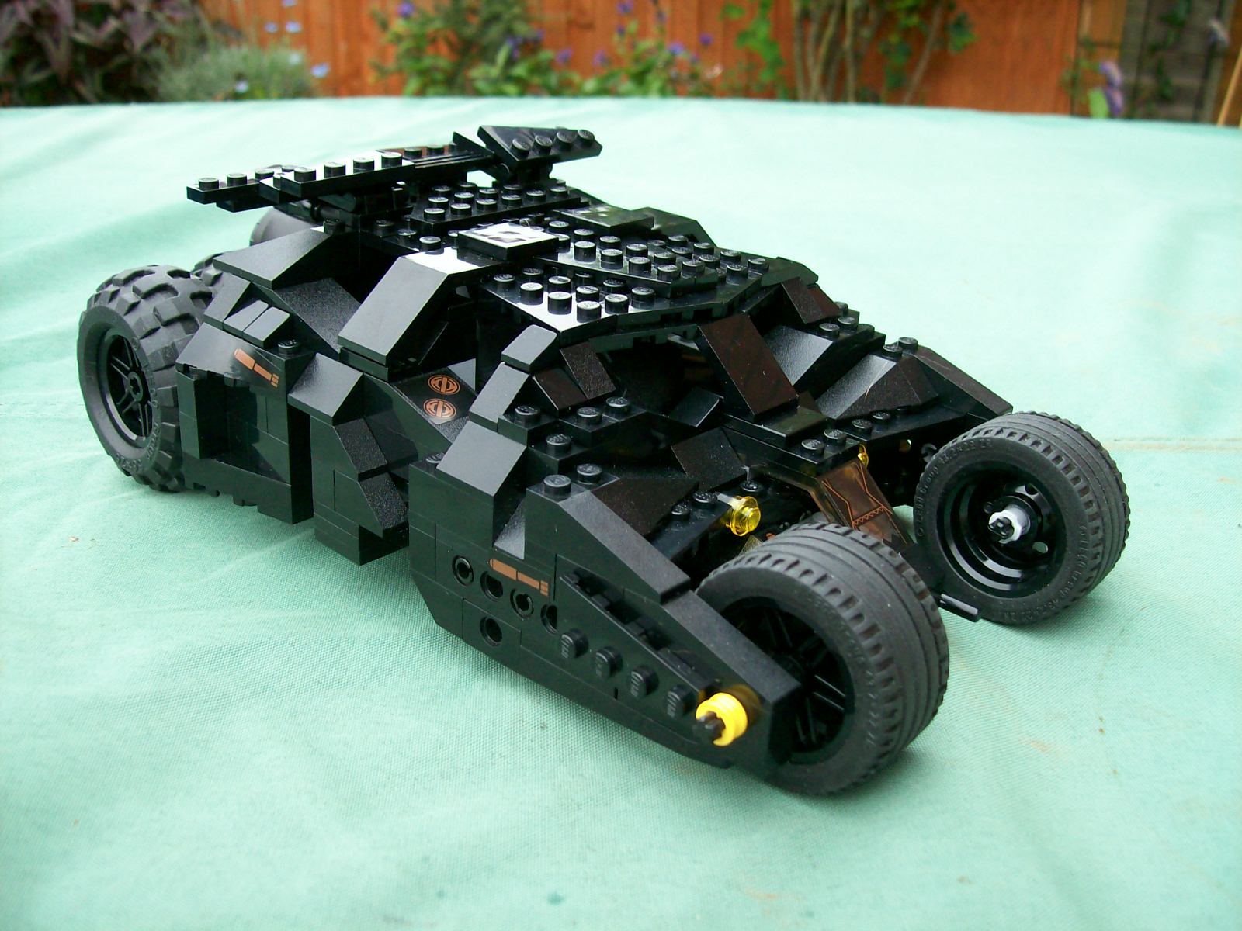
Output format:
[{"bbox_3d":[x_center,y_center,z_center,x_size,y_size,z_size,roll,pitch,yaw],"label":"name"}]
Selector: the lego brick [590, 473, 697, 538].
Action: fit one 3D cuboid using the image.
[{"bbox_3d":[0.005,0.004,0.239,0.016,0.010,0.032,23,30,36],"label":"lego brick"}]

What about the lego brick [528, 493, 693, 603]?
[{"bbox_3d":[-0.003,0.012,0.224,0.032,0.010,0.008,23,31,36],"label":"lego brick"}]

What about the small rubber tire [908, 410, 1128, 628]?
[{"bbox_3d":[0.087,0.011,0.282,0.043,0.043,0.022,23,30,36],"label":"small rubber tire"}]

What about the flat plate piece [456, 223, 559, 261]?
[{"bbox_3d":[-0.025,-0.051,0.293,0.016,0.003,0.016,23,30,36],"label":"flat plate piece"}]

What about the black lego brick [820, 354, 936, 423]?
[{"bbox_3d":[0.058,-0.017,0.293,0.016,0.011,0.032,23,30,36],"label":"black lego brick"}]

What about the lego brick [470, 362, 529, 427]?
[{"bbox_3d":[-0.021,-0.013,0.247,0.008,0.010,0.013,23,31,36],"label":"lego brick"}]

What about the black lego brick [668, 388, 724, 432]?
[{"bbox_3d":[0.015,-0.011,0.262,0.008,0.006,0.008,23,30,36],"label":"black lego brick"}]

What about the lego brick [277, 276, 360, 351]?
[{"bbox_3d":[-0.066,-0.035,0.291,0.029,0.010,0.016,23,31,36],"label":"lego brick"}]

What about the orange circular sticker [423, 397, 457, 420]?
[{"bbox_3d":[-0.037,-0.012,0.267,0.007,0.001,0.007,40,40,26],"label":"orange circular sticker"}]

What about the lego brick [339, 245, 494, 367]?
[{"bbox_3d":[-0.044,-0.035,0.278,0.016,0.017,0.029,23,31,36],"label":"lego brick"}]

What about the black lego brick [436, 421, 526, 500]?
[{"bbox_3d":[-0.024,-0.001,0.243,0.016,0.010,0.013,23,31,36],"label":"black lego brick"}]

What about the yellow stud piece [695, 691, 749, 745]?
[{"bbox_3d":[0.016,0.039,0.201,0.007,0.007,0.004,23,30,36],"label":"yellow stud piece"}]

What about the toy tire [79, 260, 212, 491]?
[{"bbox_3d":[-0.115,-0.022,0.329,0.056,0.056,0.026,21,30,37],"label":"toy tire"}]

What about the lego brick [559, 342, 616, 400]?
[{"bbox_3d":[-0.009,-0.019,0.250,0.016,0.010,0.008,23,30,36],"label":"lego brick"}]

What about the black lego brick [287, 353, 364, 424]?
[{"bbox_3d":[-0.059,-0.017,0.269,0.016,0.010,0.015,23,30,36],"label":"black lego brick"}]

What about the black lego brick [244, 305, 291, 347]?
[{"bbox_3d":[-0.077,-0.031,0.284,0.008,0.006,0.008,23,30,36],"label":"black lego brick"}]

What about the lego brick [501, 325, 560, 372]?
[{"bbox_3d":[-0.017,-0.022,0.248,0.008,0.006,0.008,23,31,36],"label":"lego brick"}]

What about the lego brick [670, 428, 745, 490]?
[{"bbox_3d":[0.015,-0.001,0.262,0.016,0.010,0.016,23,30,36],"label":"lego brick"}]

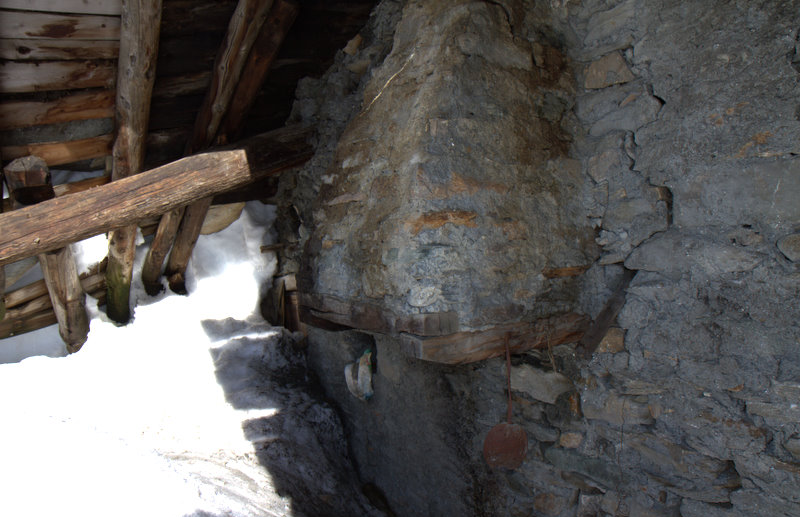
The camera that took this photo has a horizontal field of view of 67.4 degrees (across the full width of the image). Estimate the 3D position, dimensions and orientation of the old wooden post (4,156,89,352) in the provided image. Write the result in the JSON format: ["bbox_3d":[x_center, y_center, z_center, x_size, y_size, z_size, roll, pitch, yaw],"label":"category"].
[{"bbox_3d":[-1.396,0.022,2.410,0.135,0.850,0.135,-2,30,-11],"label":"old wooden post"}]

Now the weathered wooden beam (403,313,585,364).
[{"bbox_3d":[0.491,0.310,2.570,0.100,0.120,1.400,1,1,40],"label":"weathered wooden beam"}]

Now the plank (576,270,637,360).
[{"bbox_3d":[1.032,0.277,2.960,0.085,0.480,0.085,33,12,35],"label":"plank"}]

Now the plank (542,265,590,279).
[{"bbox_3d":[0.799,0.065,2.880,0.070,0.045,0.380,1,1,40],"label":"plank"}]

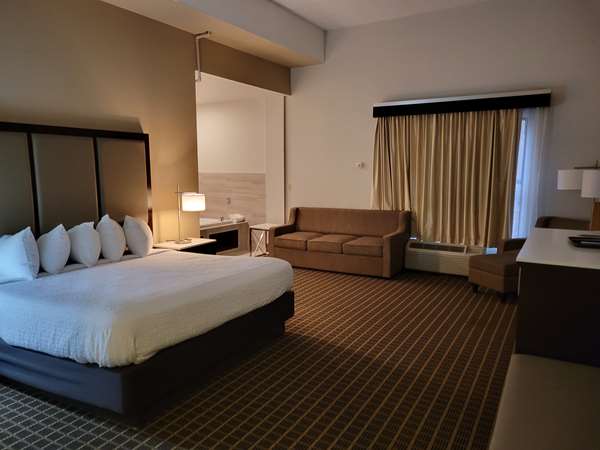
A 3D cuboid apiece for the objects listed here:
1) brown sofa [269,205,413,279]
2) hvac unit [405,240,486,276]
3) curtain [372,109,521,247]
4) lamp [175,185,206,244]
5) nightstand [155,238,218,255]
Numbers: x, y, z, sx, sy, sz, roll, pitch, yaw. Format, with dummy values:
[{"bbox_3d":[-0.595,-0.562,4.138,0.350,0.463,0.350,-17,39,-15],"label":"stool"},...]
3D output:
[{"bbox_3d":[0.615,0.225,7.152,2.016,0.864,0.872,4,9,30],"label":"brown sofa"},{"bbox_3d":[2.178,0.493,6.685,1.168,0.424,0.248,4,9,30],"label":"hvac unit"},{"bbox_3d":[2.056,-0.687,6.617,2.072,1.952,0.128,4,9,30],"label":"curtain"},{"bbox_3d":[-1.400,-0.130,5.568,0.360,0.727,0.248,4,9,30],"label":"lamp"},{"bbox_3d":[-1.404,0.558,5.593,0.432,0.651,0.704,4,9,30],"label":"nightstand"}]

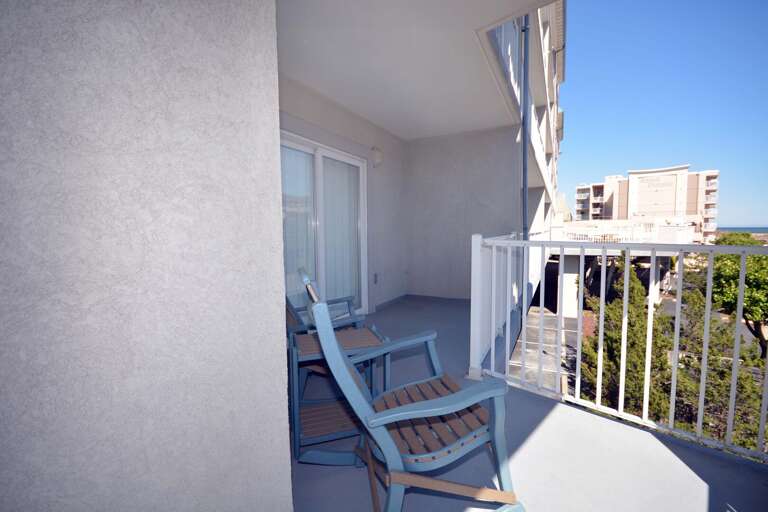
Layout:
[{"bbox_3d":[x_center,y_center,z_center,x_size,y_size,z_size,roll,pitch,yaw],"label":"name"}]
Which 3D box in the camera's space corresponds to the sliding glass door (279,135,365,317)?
[{"bbox_3d":[-0.729,-0.182,3.527,0.120,2.060,1.860,2,5,30],"label":"sliding glass door"}]

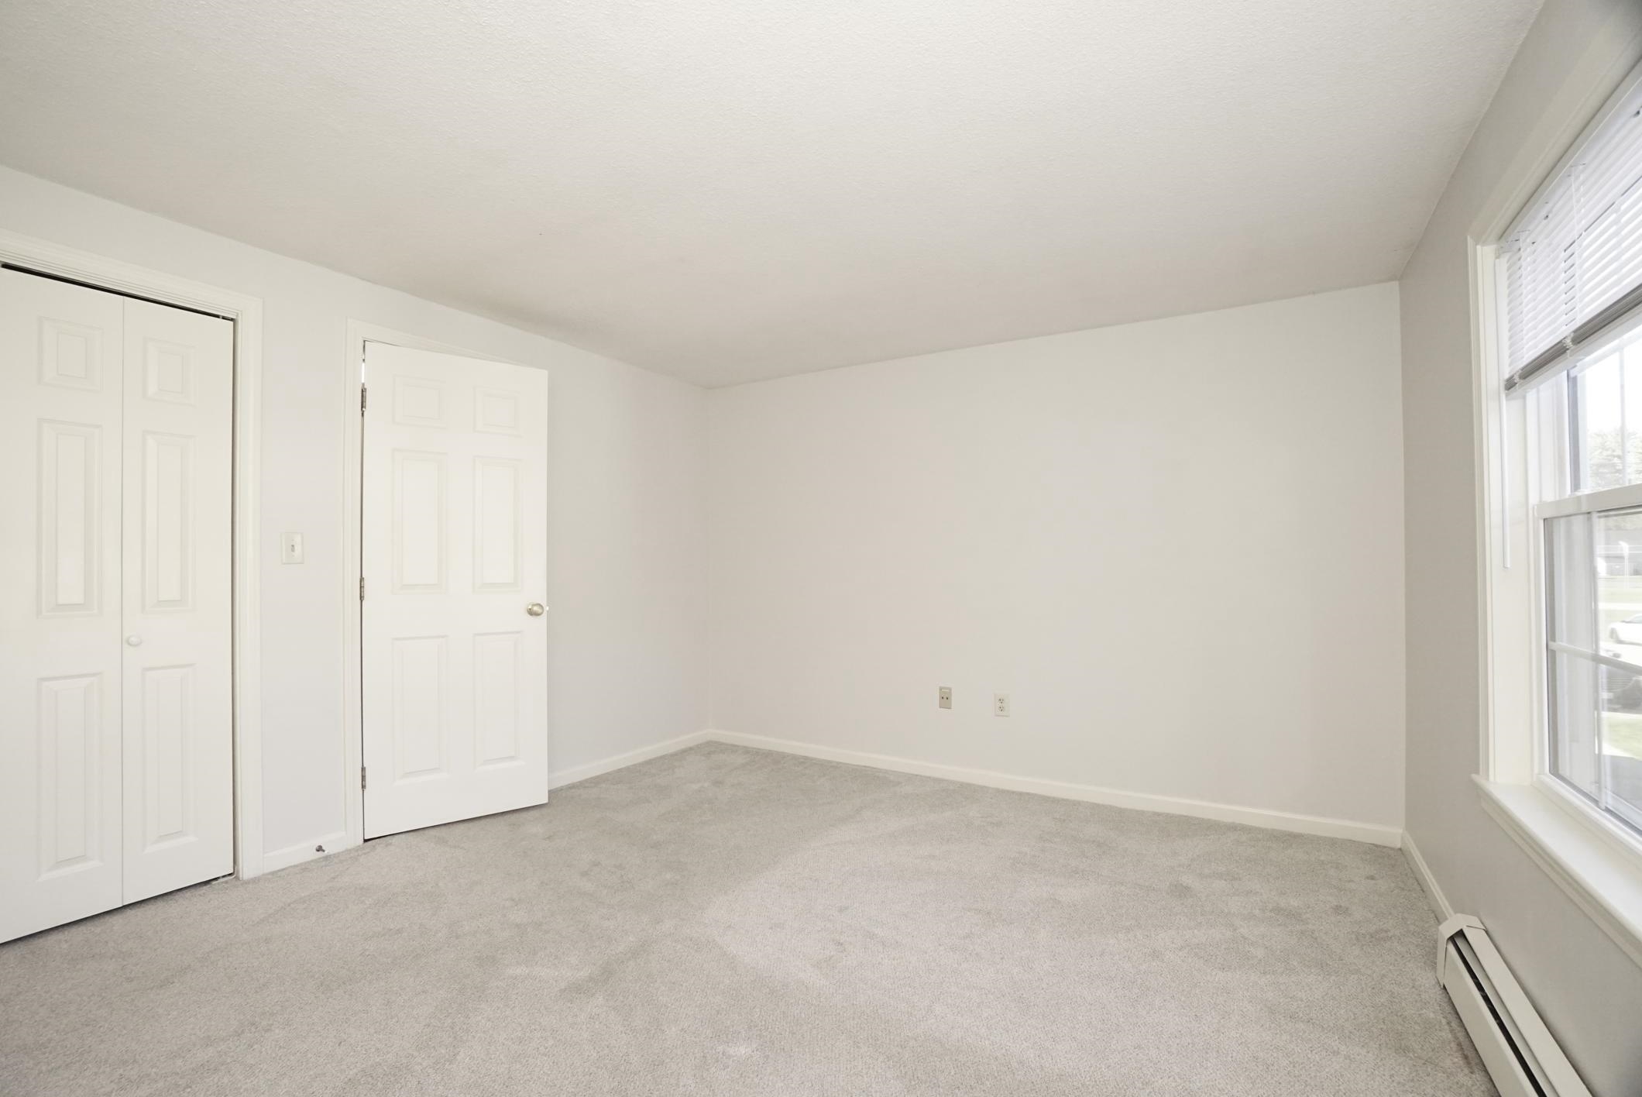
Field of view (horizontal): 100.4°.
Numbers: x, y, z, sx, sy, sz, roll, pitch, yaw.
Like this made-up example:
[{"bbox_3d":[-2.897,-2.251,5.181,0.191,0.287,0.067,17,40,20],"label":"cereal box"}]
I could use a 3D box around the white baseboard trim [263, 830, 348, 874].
[{"bbox_3d":[-1.987,1.169,2.642,0.018,0.072,0.268,-1,-1,33],"label":"white baseboard trim"}]

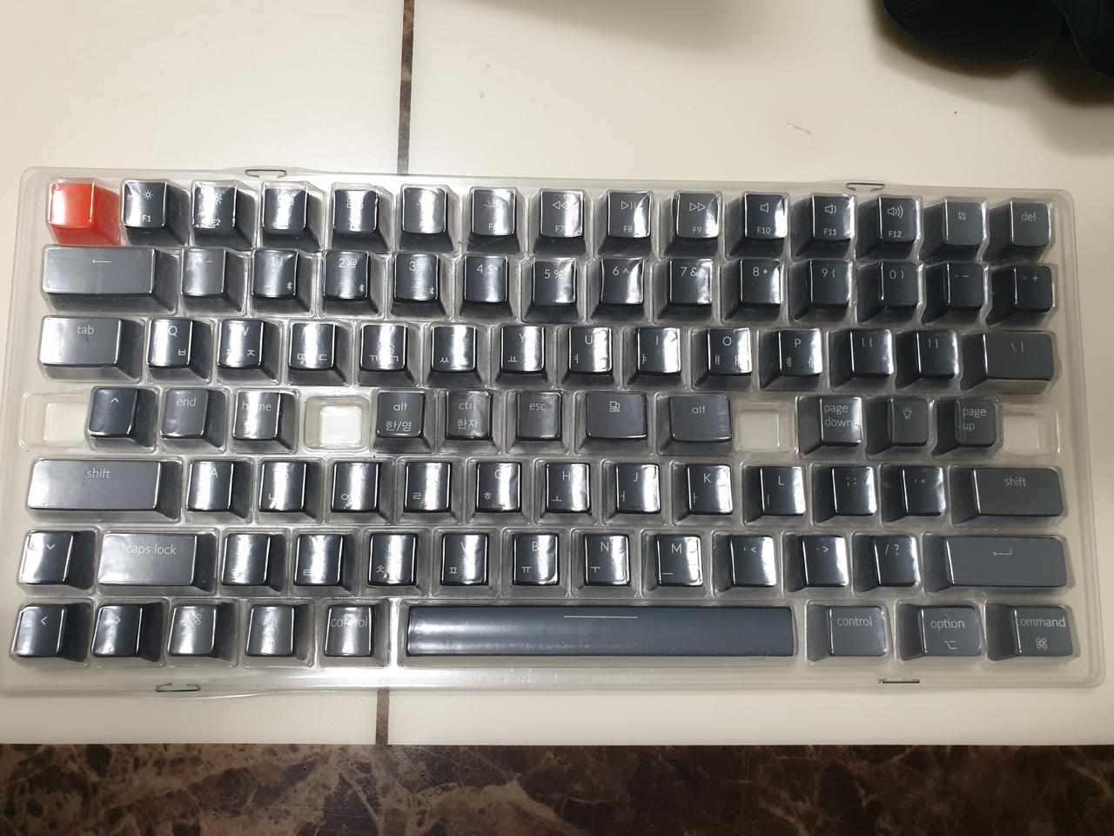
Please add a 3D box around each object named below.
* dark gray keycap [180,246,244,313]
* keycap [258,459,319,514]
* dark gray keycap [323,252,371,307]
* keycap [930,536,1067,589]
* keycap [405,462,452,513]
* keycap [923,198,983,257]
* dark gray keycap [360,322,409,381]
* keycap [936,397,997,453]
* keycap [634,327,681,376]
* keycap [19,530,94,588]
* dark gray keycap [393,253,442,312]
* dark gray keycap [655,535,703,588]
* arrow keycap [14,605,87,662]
[{"bbox_3d":[-0.107,-0.043,0.256,0.018,0.011,0.018,1,82,-3],"label":"dark gray keycap"},{"bbox_3d":[-0.080,0.022,0.249,0.018,0.009,0.018,1,83,-3],"label":"keycap"},{"bbox_3d":[-0.064,-0.042,0.260,0.018,0.011,0.018,1,82,-3],"label":"dark gray keycap"},{"bbox_3d":[0.137,0.045,0.259,0.042,0.009,0.018,1,81,-3],"label":"keycap"},{"bbox_3d":[-0.039,0.022,0.254,0.018,0.009,0.018,1,82,-3],"label":"keycap"},{"bbox_3d":[0.130,-0.061,0.272,0.018,0.011,0.018,1,82,-3],"label":"keycap"},{"bbox_3d":[-0.053,-0.020,0.260,0.018,0.009,0.018,1,81,-3],"label":"dark gray keycap"},{"bbox_3d":[0.130,0.003,0.264,0.018,0.011,0.018,1,82,-3],"label":"keycap"},{"bbox_3d":[0.032,-0.019,0.264,0.018,0.010,0.018,1,82,-3],"label":"keycap"},{"bbox_3d":[-0.147,0.042,0.244,0.018,0.009,0.018,1,82,-3],"label":"keycap"},{"bbox_3d":[-0.044,-0.041,0.262,0.018,0.011,0.018,1,82,-3],"label":"dark gray keycap"},{"bbox_3d":[0.036,0.044,0.252,0.018,0.009,0.018,1,83,-3],"label":"dark gray keycap"},{"bbox_3d":[-0.148,0.062,0.243,0.018,0.010,0.018,1,82,-3],"label":"arrow keycap"}]

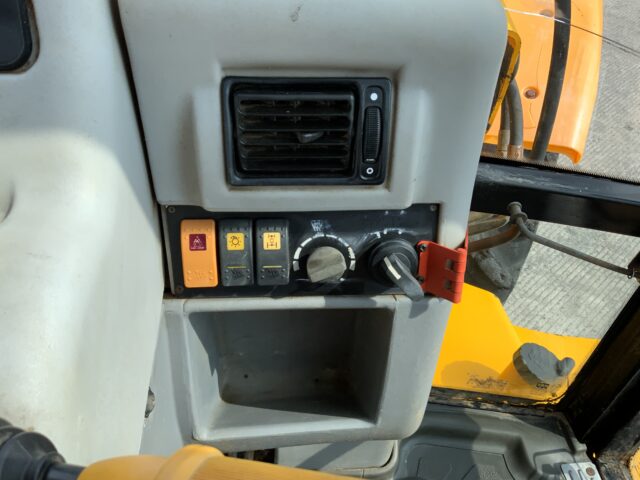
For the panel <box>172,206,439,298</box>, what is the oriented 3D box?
[{"bbox_3d":[-0.011,0.013,0.368,0.190,0.068,0.036,0,18,0],"label":"panel"}]

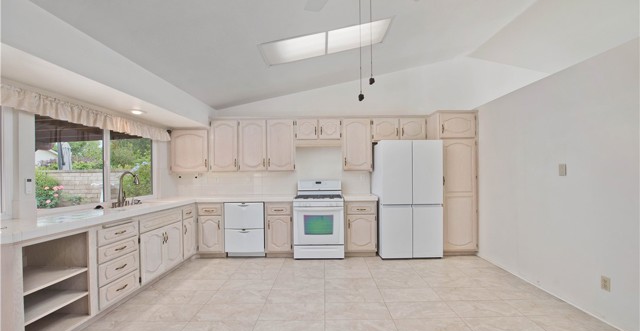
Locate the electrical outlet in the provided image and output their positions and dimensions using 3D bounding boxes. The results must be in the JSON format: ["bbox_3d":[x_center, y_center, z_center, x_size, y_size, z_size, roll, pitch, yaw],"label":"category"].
[{"bbox_3d":[2.352,0.976,2.049,0.012,0.117,0.072,-1,-2,1],"label":"electrical outlet"}]

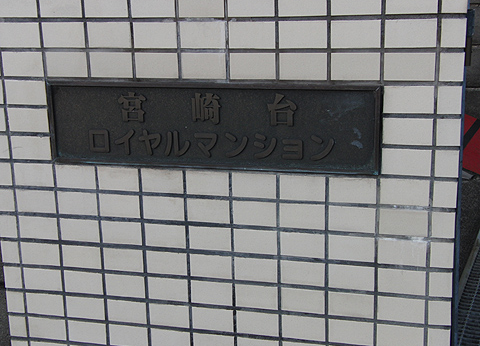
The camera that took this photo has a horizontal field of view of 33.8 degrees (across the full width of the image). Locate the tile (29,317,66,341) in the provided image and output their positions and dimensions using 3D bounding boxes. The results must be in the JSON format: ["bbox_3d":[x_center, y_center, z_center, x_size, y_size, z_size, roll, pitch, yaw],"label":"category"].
[{"bbox_3d":[-0.515,0.416,2.119,0.108,0.060,0.010,3,15,15],"label":"tile"}]

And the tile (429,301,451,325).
[{"bbox_3d":[0.459,0.319,1.818,0.050,0.061,0.010,2,15,15],"label":"tile"}]

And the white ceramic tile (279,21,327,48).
[{"bbox_3d":[0.139,-0.305,1.739,0.108,0.061,0.010,2,15,15],"label":"white ceramic tile"}]

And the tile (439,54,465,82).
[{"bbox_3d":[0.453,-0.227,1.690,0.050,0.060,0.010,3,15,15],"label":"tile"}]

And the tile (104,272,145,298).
[{"bbox_3d":[-0.294,0.289,2.038,0.108,0.060,0.010,2,15,14],"label":"tile"}]

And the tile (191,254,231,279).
[{"bbox_3d":[-0.071,0.230,1.962,0.108,0.060,0.010,2,15,14],"label":"tile"}]

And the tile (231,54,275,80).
[{"bbox_3d":[0.030,-0.243,1.790,0.108,0.060,0.010,3,15,15],"label":"tile"}]

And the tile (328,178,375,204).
[{"bbox_3d":[0.258,0.038,1.811,0.108,0.060,0.010,2,15,15],"label":"tile"}]

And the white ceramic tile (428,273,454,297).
[{"bbox_3d":[0.455,0.249,1.792,0.050,0.061,0.010,3,15,15],"label":"white ceramic tile"}]

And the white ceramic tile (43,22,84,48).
[{"bbox_3d":[-0.420,-0.332,1.890,0.108,0.060,0.010,3,15,15],"label":"white ceramic tile"}]

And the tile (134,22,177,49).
[{"bbox_3d":[-0.198,-0.323,1.849,0.108,0.060,0.010,2,15,14],"label":"tile"}]

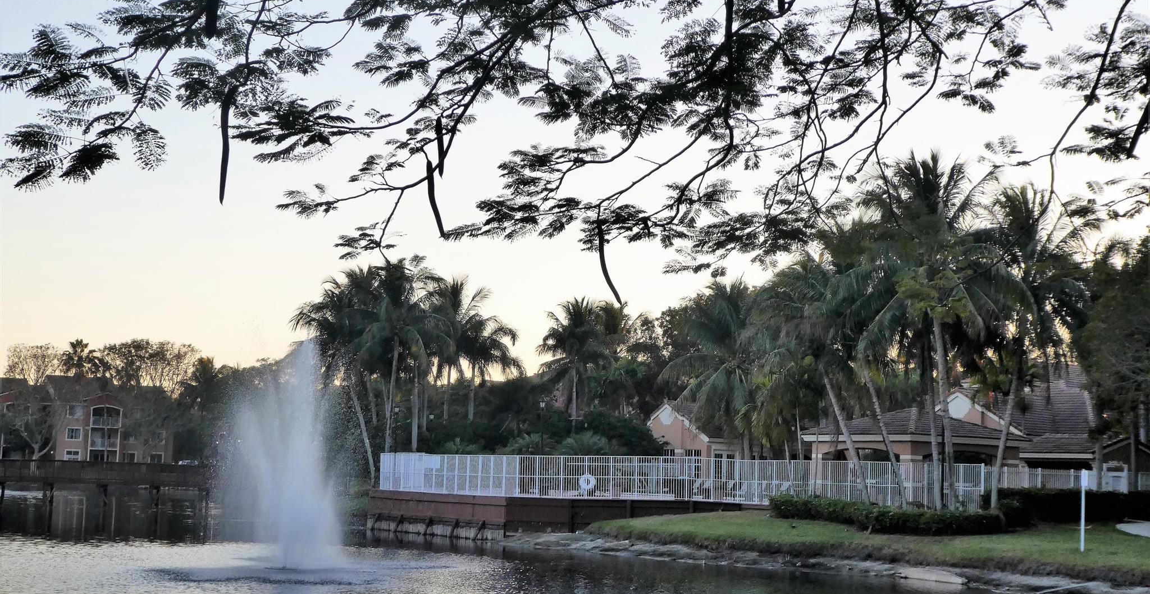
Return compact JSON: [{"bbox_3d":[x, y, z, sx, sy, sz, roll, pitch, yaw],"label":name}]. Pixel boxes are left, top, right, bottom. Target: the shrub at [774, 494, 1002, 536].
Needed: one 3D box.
[{"bbox_3d":[10.299,7.339,55.569,7.900,1.000,2.200,-3,-7,36],"label":"shrub"}]

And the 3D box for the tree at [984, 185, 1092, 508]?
[{"bbox_3d":[14.902,1.697,53.552,3.900,10.680,4.000,0,-6,16],"label":"tree"}]

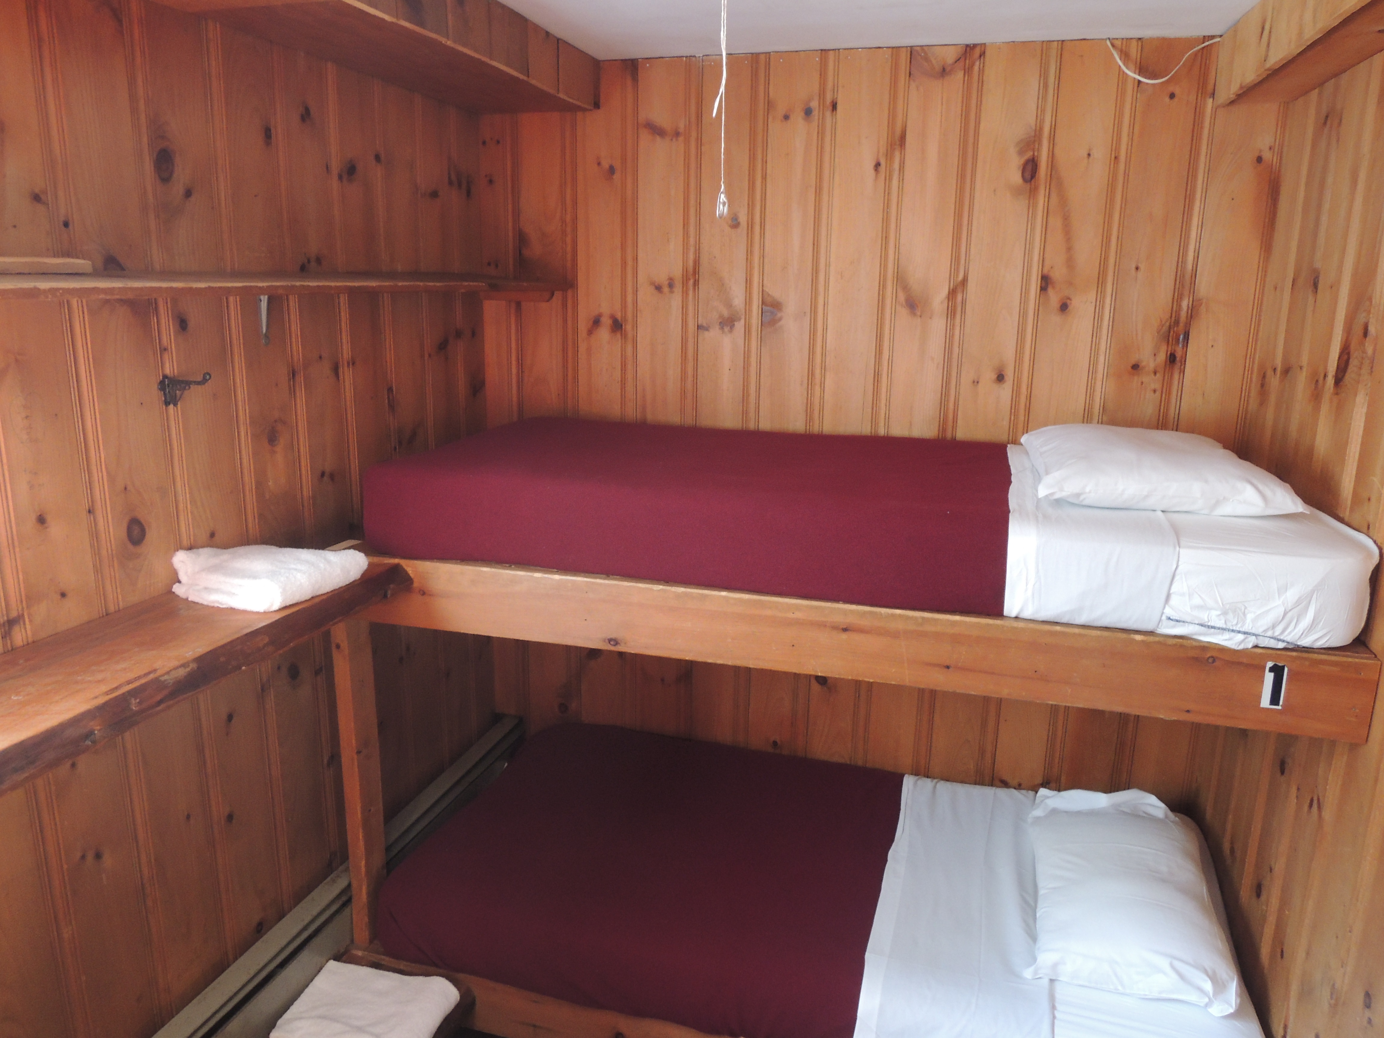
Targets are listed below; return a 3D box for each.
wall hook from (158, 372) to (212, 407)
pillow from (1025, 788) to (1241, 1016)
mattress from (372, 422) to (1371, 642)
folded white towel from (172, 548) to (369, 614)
[{"bbox_3d":[-0.912,-0.230,1.736,0.081,0.059,0.045,5,14,15],"label":"wall hook"},{"bbox_3d":[0.982,0.814,2.227,0.403,0.114,0.731,5,15,17],"label":"pillow"},{"bbox_3d":[0.323,-0.043,2.215,1.873,0.183,0.907,5,14,15],"label":"mattress"},{"bbox_3d":[-0.803,0.095,1.818,0.276,0.067,0.239,6,15,20],"label":"folded white towel"}]

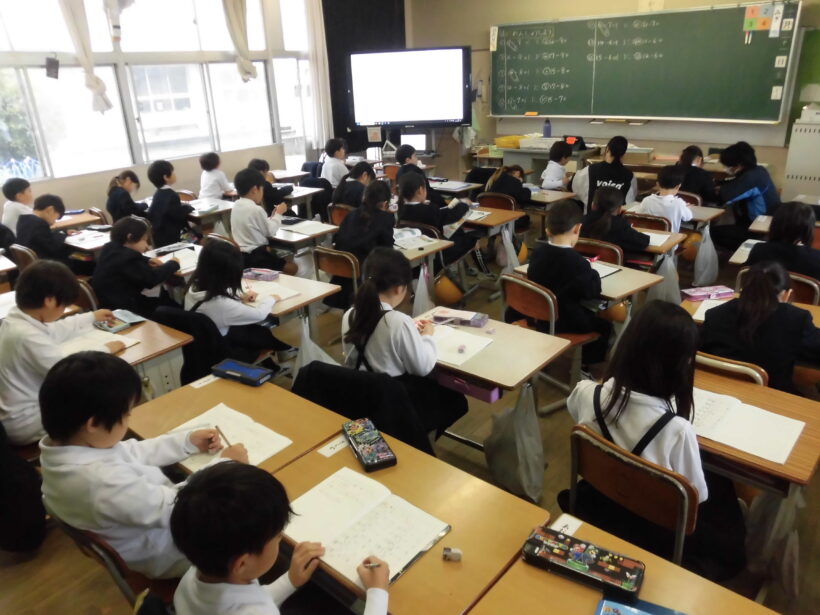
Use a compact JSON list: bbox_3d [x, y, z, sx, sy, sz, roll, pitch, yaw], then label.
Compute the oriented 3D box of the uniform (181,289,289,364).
[{"bbox_3d":[-0.844,0.085,2.751,0.380,0.440,0.480,16,29,38],"label":"uniform"}]

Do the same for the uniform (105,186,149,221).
[{"bbox_3d":[-2.480,-0.874,5.022,0.350,0.400,0.400,16,28,37],"label":"uniform"}]

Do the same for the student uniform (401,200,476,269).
[{"bbox_3d":[0.211,-0.540,4.067,0.400,0.460,0.580,16,28,37],"label":"student uniform"}]

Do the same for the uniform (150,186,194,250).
[{"bbox_3d":[-1.916,-0.716,4.570,0.370,0.470,0.430,16,28,37],"label":"uniform"}]

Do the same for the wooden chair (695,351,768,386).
[{"bbox_3d":[1.189,0.373,2.241,0.370,0.620,0.420,17,29,38],"label":"wooden chair"}]

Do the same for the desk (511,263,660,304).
[{"bbox_3d":[0.969,0.064,3.199,0.450,0.570,0.650,-19,28,-36],"label":"desk"}]

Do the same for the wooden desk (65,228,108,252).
[{"bbox_3d":[-2.249,-0.252,4.229,0.642,0.570,0.438,14,27,36],"label":"wooden desk"}]

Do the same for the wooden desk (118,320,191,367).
[{"bbox_3d":[-1.274,0.402,2.485,0.642,0.570,0.438,14,27,35],"label":"wooden desk"}]

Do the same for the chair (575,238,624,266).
[{"bbox_3d":[1.206,-0.173,3.591,0.370,0.620,0.420,16,28,37],"label":"chair"}]

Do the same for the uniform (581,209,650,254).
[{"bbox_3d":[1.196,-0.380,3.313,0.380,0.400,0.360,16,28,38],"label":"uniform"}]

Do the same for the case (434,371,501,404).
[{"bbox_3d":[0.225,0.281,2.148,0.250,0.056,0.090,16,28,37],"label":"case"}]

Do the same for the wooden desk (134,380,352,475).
[{"bbox_3d":[-0.546,0.614,1.878,0.642,0.570,0.438,15,28,37],"label":"wooden desk"}]

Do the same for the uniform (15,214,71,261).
[{"bbox_3d":[-2.542,-0.464,3.943,0.380,0.400,0.400,16,29,38],"label":"uniform"}]

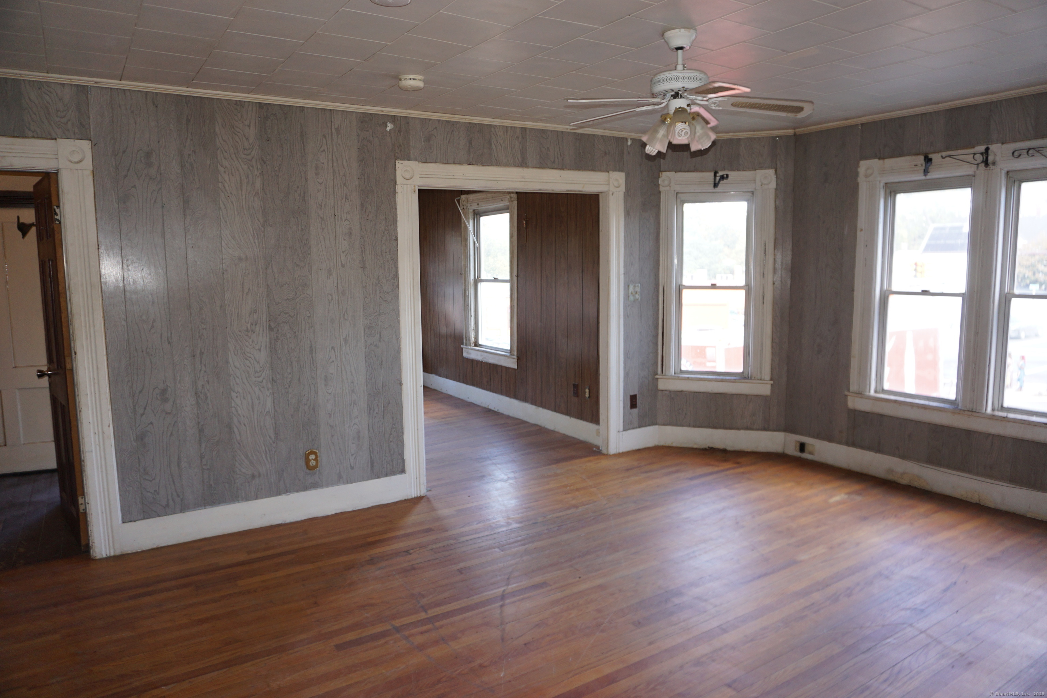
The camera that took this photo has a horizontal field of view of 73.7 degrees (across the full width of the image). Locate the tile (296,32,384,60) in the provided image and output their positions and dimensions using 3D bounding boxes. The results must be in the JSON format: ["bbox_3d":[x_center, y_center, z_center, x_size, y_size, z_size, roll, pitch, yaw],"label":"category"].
[{"bbox_3d":[-0.769,-1.284,2.962,0.302,0.015,0.302,-5,9,-33],"label":"tile"}]

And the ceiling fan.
[{"bbox_3d":[0.642,-1.025,2.832,1.050,0.480,1.050,-5,9,-31],"label":"ceiling fan"}]

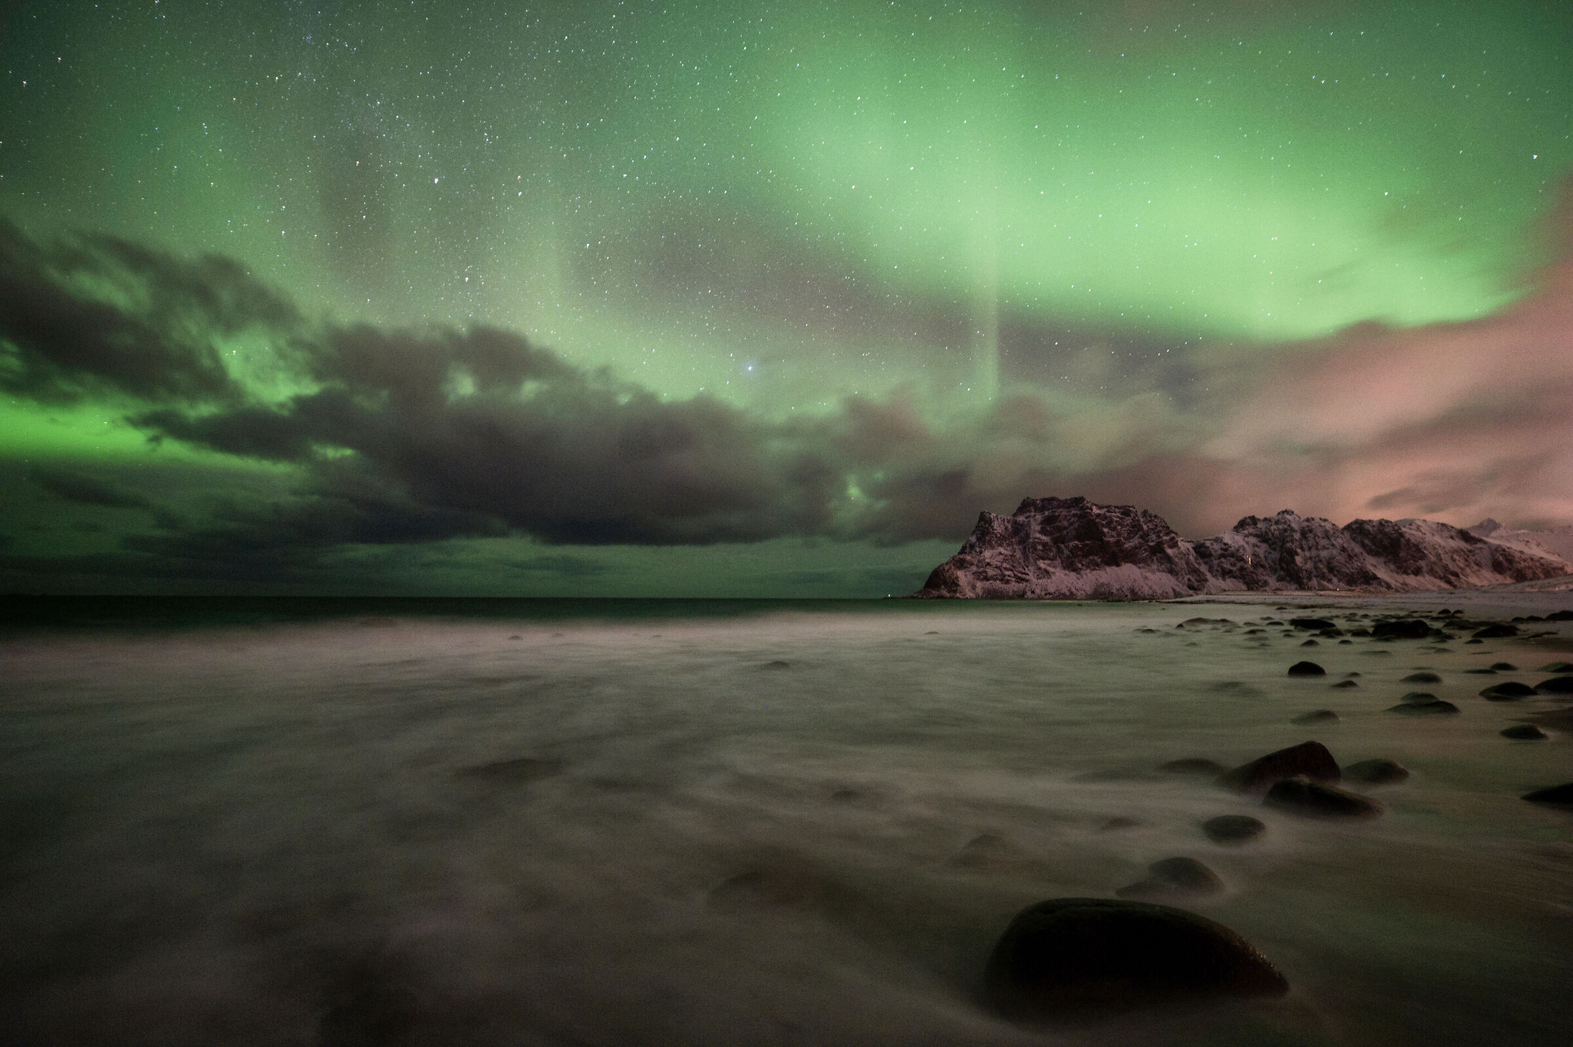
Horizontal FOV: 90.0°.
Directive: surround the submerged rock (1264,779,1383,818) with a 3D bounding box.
[{"bbox_3d":[3.606,1.844,5.309,0.720,0.219,0.432,0,-5,0],"label":"submerged rock"}]

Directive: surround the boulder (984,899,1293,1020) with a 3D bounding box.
[{"bbox_3d":[1.291,1.586,2.950,1.086,0.340,0.597,0,-5,0],"label":"boulder"}]

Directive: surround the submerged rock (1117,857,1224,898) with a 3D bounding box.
[{"bbox_3d":[1.873,1.725,3.852,0.489,0.180,0.340,0,-5,0],"label":"submerged rock"}]

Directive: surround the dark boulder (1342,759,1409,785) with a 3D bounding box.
[{"bbox_3d":[4.592,1.938,6.137,0.432,0.187,0.324,0,-5,0],"label":"dark boulder"}]

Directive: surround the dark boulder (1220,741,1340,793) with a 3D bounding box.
[{"bbox_3d":[3.774,1.861,6.043,0.805,0.363,0.604,0,-5,0],"label":"dark boulder"}]

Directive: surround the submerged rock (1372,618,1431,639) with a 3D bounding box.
[{"bbox_3d":[20.920,3.637,26.803,1.694,0.773,1.270,0,-5,0],"label":"submerged rock"}]

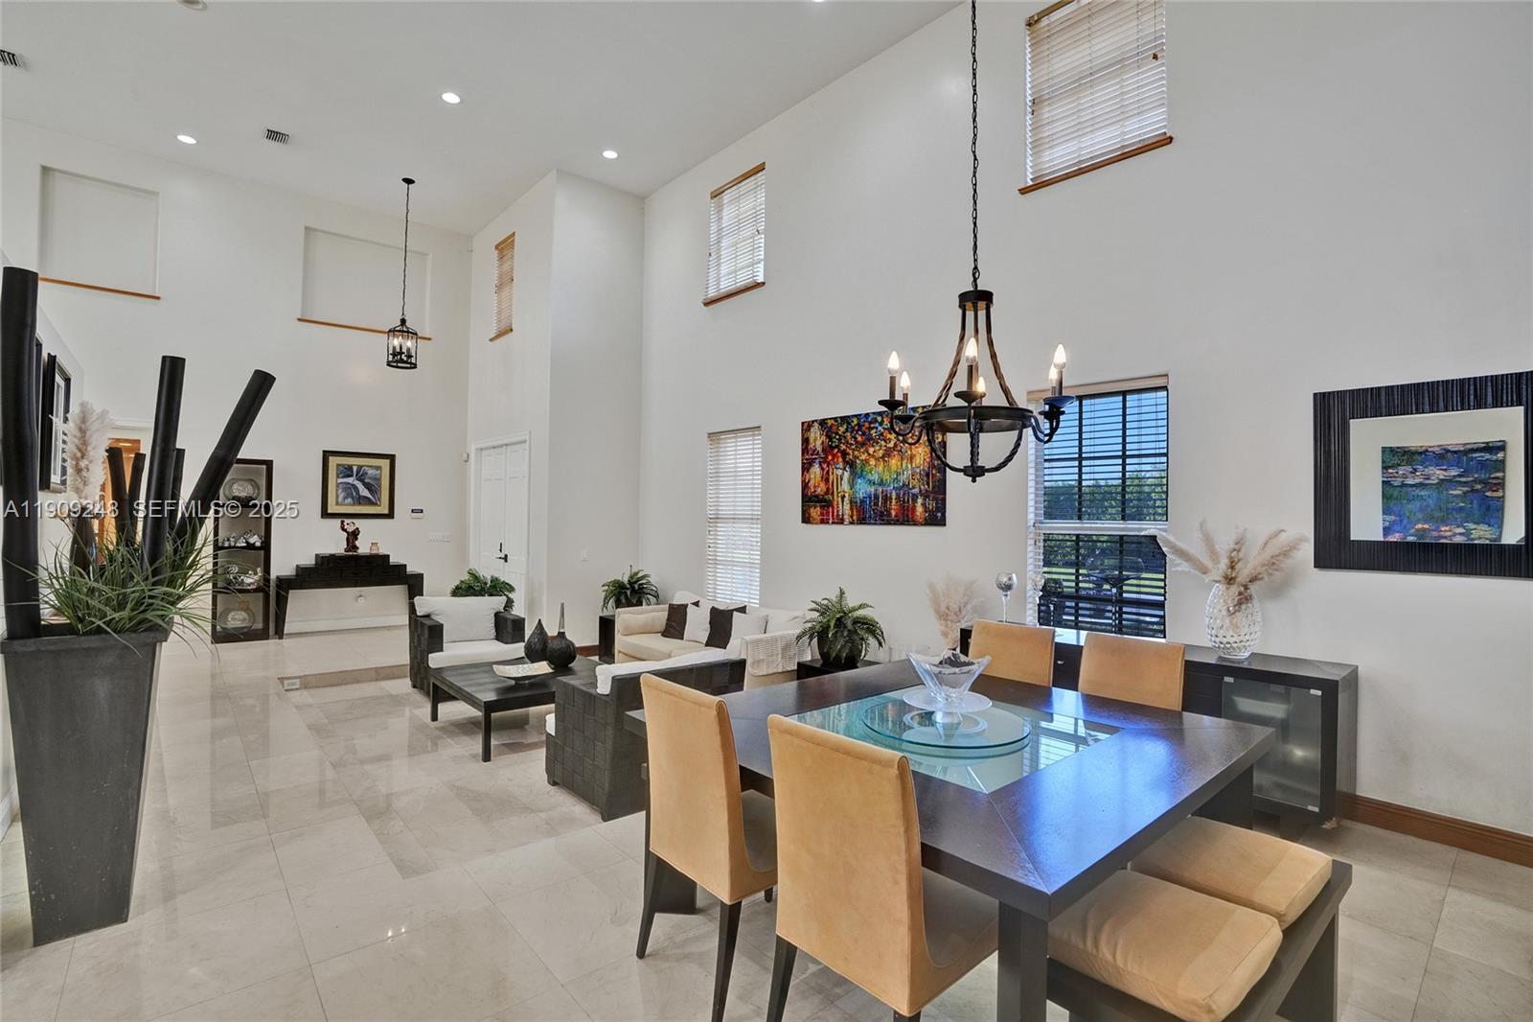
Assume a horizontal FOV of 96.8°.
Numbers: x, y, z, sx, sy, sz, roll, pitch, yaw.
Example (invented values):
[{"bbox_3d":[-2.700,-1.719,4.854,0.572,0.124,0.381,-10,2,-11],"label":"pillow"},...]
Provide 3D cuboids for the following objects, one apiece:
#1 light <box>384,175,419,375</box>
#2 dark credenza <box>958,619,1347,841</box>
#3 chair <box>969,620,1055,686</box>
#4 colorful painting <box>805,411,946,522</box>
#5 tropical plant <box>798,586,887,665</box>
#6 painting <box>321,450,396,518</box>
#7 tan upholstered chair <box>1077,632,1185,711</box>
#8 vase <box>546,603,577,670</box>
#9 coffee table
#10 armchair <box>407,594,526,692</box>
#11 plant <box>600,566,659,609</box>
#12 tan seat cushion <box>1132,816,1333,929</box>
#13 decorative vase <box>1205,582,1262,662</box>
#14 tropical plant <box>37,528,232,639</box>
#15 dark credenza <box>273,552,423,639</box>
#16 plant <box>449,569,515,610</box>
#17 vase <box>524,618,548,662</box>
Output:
[{"bbox_3d":[-4.362,-2.871,8.238,0.370,2.290,0.370,1,-1,-41],"label":"light"},{"bbox_3d":[2.210,1.204,4.114,0.502,0.806,2.009,1,-1,-41],"label":"dark credenza"},{"bbox_3d":[1.059,1.078,3.346,0.620,0.980,0.450,1,-1,-41],"label":"chair"},{"bbox_3d":[0.876,-0.359,6.047,0.040,0.967,1.643,1,-1,-41],"label":"colorful painting"},{"bbox_3d":[0.617,0.940,5.561,0.700,0.650,0.700,1,0,0],"label":"tropical plant"},{"bbox_3d":[-5.345,-0.332,8.961,0.834,0.858,0.040,1,-1,-41],"label":"painting"},{"bbox_3d":[1.494,1.083,2.929,0.560,1.012,0.440,1,-1,-41],"label":"tan upholstered chair"},{"bbox_3d":[-1.704,1.026,5.697,0.235,0.540,0.235,1,-1,-41],"label":"vase"},{"bbox_3d":[-1.838,1.493,5.365,1.182,0.402,1.128,1,-1,-41],"label":"coffee table"},{"bbox_3d":[-2.853,1.284,6.604,0.900,0.830,0.820,1,-1,-41],"label":"armchair"},{"bbox_3d":[-1.581,0.891,7.920,0.660,0.540,0.660,1,0,0],"label":"plant"},{"bbox_3d":[1.402,1.100,2.123,0.470,0.075,0.470,1,-1,-41],"label":"tan seat cushion"},{"bbox_3d":[2.584,0.606,3.766,0.270,0.394,0.270,1,-1,-41],"label":"decorative vase"},{"bbox_3d":[-2.430,0.279,2.600,0.580,0.410,0.560,1,-1,-41],"label":"tropical plant"},{"bbox_3d":[-5.317,1.037,8.758,1.620,1.000,0.390,1,-1,-41],"label":"dark credenza"},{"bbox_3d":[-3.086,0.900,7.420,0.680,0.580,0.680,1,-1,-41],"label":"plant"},{"bbox_3d":[-1.969,1.123,5.929,0.260,0.390,0.260,1,-1,-41],"label":"vase"}]

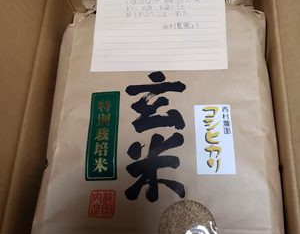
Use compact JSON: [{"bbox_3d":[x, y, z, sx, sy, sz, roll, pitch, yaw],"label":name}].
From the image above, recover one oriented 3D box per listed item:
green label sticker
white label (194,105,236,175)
[{"bbox_3d":[-0.056,0.020,0.364,0.036,0.003,0.113,-2,69,4],"label":"green label sticker"},{"bbox_3d":[0.076,0.025,0.354,0.043,0.003,0.085,-1,70,3],"label":"white label"}]

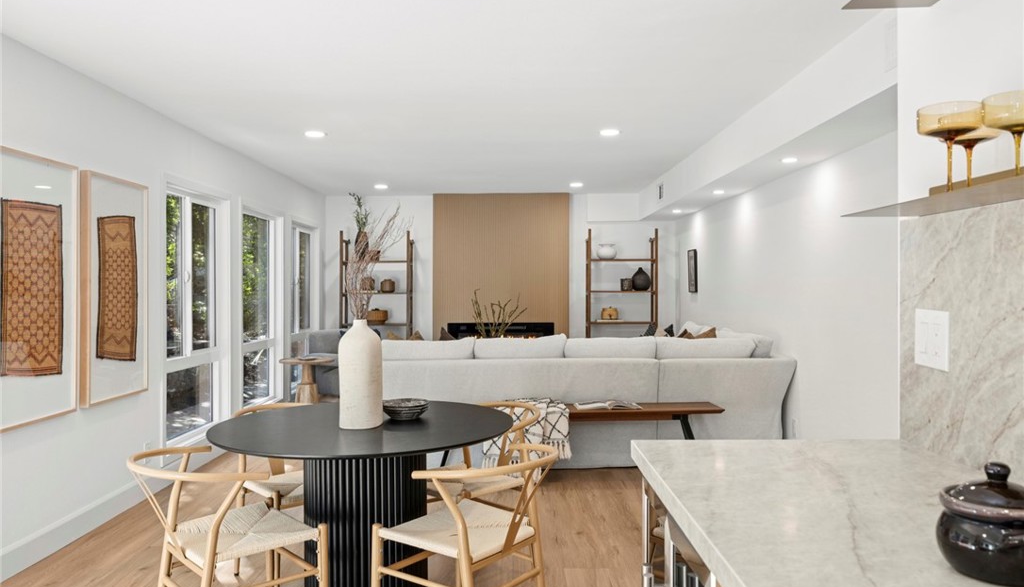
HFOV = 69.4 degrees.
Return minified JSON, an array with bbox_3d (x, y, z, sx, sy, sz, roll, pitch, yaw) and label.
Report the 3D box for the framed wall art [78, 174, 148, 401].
[{"bbox_3d":[-2.255,-0.026,4.223,0.045,1.250,0.650,0,0,0],"label":"framed wall art"}]

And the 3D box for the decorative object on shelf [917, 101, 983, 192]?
[{"bbox_3d":[0.807,-0.259,1.360,0.103,0.162,0.103,0,1,0],"label":"decorative object on shelf"}]

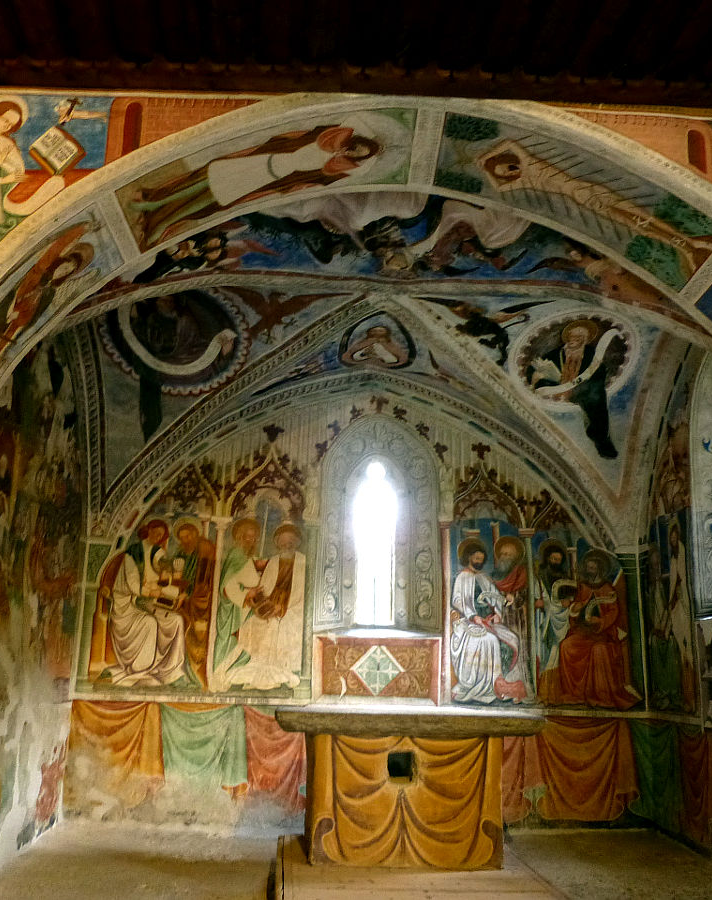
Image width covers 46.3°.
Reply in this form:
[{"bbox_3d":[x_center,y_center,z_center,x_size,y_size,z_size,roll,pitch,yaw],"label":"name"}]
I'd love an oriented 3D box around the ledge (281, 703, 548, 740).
[{"bbox_3d":[0.331,1.996,6.168,1.820,0.130,1.120,3,-15,-4],"label":"ledge"}]

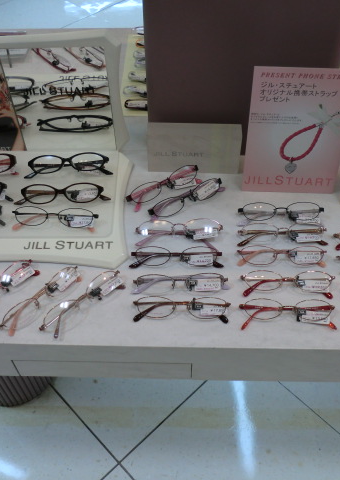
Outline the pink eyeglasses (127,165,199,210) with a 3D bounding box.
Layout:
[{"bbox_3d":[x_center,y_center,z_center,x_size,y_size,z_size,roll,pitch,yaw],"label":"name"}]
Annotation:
[{"bbox_3d":[-0.009,-0.087,0.813,0.135,0.029,0.032,-26,85,-19],"label":"pink eyeglasses"}]

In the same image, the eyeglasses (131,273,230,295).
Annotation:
[{"bbox_3d":[0.016,0.063,0.707,0.138,0.033,0.035,-1,81,0],"label":"eyeglasses"}]

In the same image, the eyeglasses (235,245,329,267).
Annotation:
[{"bbox_3d":[0.166,0.025,0.734,0.132,0.026,0.034,0,73,1],"label":"eyeglasses"}]

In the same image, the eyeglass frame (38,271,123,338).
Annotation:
[{"bbox_3d":[-0.119,0.086,0.688,0.136,0.026,0.034,-36,80,-25],"label":"eyeglass frame"}]

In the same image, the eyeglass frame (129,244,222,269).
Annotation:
[{"bbox_3d":[0.010,0.027,0.737,0.138,0.033,0.035,0,81,1],"label":"eyeglass frame"}]

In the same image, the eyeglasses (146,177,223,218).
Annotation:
[{"bbox_3d":[0.025,-0.066,0.789,0.129,0.024,0.034,-26,94,-20],"label":"eyeglasses"}]

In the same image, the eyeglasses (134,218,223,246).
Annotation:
[{"bbox_3d":[0.014,-0.008,0.765,0.133,0.026,0.047,-2,73,-1],"label":"eyeglasses"}]

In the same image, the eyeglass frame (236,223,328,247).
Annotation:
[{"bbox_3d":[0.171,-0.006,0.763,0.136,0.033,0.037,-1,81,0],"label":"eyeglass frame"}]

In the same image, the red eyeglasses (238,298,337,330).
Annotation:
[{"bbox_3d":[0.158,0.101,0.676,0.129,0.033,0.045,0,81,1],"label":"red eyeglasses"}]

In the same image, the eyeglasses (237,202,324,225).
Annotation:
[{"bbox_3d":[0.174,-0.038,0.790,0.135,0.033,0.040,0,81,1],"label":"eyeglasses"}]

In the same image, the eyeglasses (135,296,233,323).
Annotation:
[{"bbox_3d":[0.017,0.095,0.678,0.133,0.026,0.034,1,73,1],"label":"eyeglasses"}]

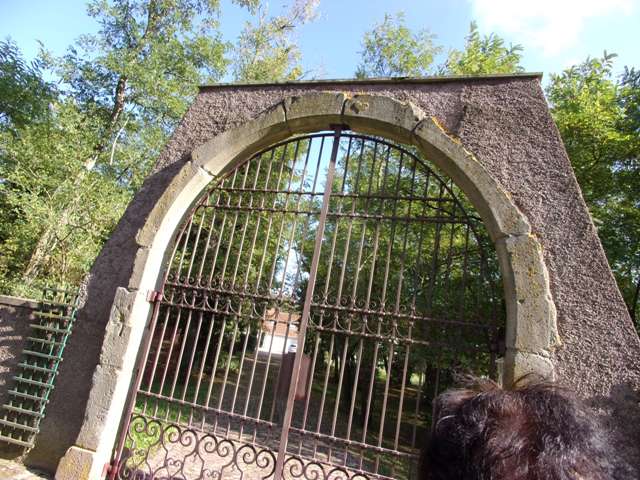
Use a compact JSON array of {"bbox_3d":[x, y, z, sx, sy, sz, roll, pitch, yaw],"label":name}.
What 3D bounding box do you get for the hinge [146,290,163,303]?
[{"bbox_3d":[-1.736,0.593,4.849,0.125,0.100,0.065,5,-15,19],"label":"hinge"}]

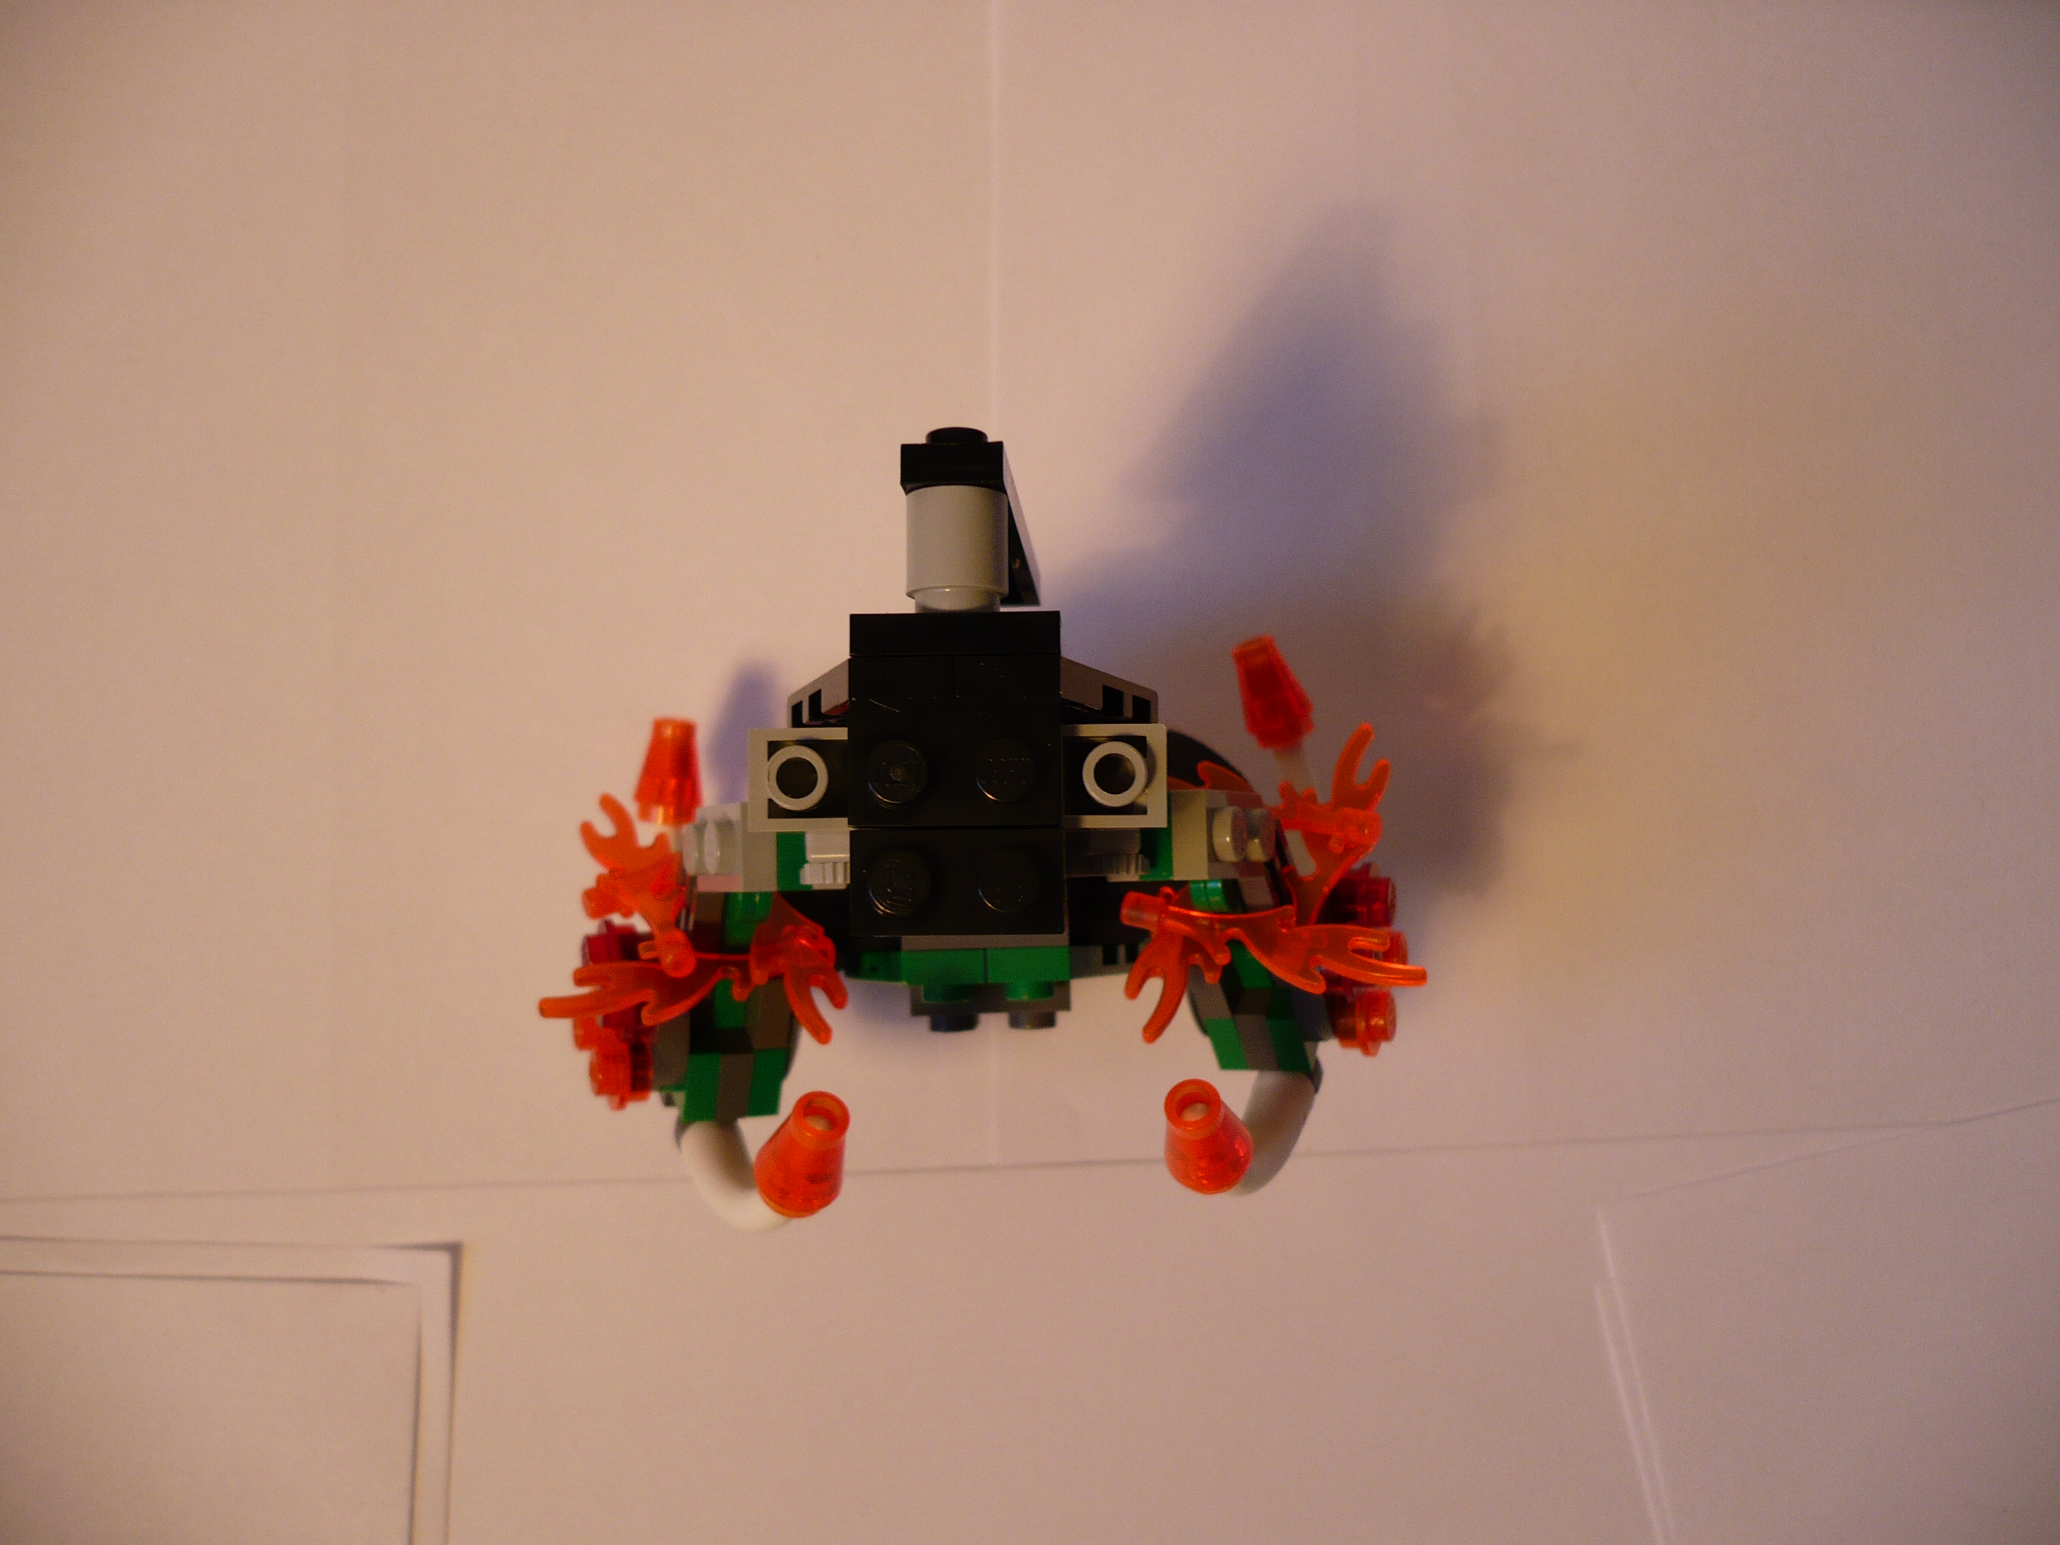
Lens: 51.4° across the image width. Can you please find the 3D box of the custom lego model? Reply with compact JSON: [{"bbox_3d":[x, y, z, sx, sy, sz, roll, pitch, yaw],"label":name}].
[{"bbox_3d":[-0.005,0.009,0.218,0.084,0.122,0.067,-1,88,2],"label":"custom lego model"}]

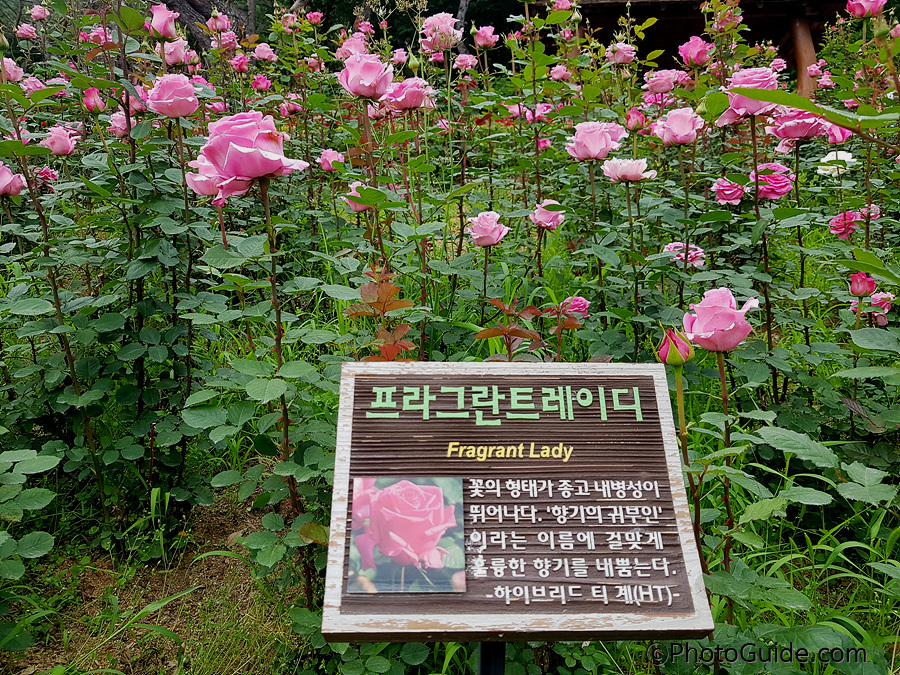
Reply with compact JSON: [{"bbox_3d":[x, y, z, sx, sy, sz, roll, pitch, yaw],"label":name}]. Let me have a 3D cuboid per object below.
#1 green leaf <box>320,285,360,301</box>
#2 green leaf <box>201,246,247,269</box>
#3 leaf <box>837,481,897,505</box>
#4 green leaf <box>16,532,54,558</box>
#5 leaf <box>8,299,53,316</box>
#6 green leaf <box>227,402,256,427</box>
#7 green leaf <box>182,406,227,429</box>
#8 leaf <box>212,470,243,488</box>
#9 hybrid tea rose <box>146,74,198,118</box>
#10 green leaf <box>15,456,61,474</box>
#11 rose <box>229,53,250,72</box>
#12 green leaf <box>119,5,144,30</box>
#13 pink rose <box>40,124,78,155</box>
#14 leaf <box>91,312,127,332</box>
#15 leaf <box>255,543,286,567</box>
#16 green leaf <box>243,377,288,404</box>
[{"bbox_3d":[-0.146,-0.060,0.900,0.056,0.012,0.036,14,28,0],"label":"green leaf"},{"bbox_3d":[-0.285,-0.101,0.850,0.058,0.014,0.045,0,40,0],"label":"green leaf"},{"bbox_3d":[0.481,0.179,0.780,0.067,0.014,0.060,0,25,-7],"label":"leaf"},{"bbox_3d":[-0.687,0.345,1.120,0.058,0.012,0.044,-7,42,-12],"label":"green leaf"},{"bbox_3d":[-0.776,-0.056,1.250,0.076,0.013,0.048,-5,42,-5],"label":"leaf"},{"bbox_3d":[-0.321,0.118,1.040,0.045,0.012,0.052,0,45,8],"label":"green leaf"},{"bbox_3d":[-0.370,0.121,1.020,0.066,0.013,0.047,-1,37,-1],"label":"green leaf"},{"bbox_3d":[-0.354,0.225,1.070,0.051,0.013,0.038,0,37,0],"label":"leaf"},{"bbox_3d":[-0.534,-0.464,1.300,0.100,0.085,0.098,0,17,0],"label":"hybrid tea rose"},{"bbox_3d":[-0.580,0.178,0.950,0.066,0.012,0.038,-12,26,0],"label":"green leaf"},{"bbox_3d":[-0.806,-1.058,2.600,0.077,0.075,0.077,0,17,0],"label":"rose"},{"bbox_3d":[-0.589,-0.592,1.250,0.042,0.052,0.012,9,34,-28],"label":"green leaf"},{"bbox_3d":[-0.929,-0.469,1.600,0.088,0.067,0.082,-12,25,-27],"label":"pink rose"},{"bbox_3d":[-0.589,-0.026,1.170,0.058,0.014,0.042,0,47,0],"label":"leaf"},{"bbox_3d":[-0.305,0.369,1.150,0.052,0.015,0.055,-12,34,-18],"label":"leaf"},{"bbox_3d":[-0.263,0.077,0.970,0.058,0.013,0.068,3,30,5],"label":"green leaf"}]

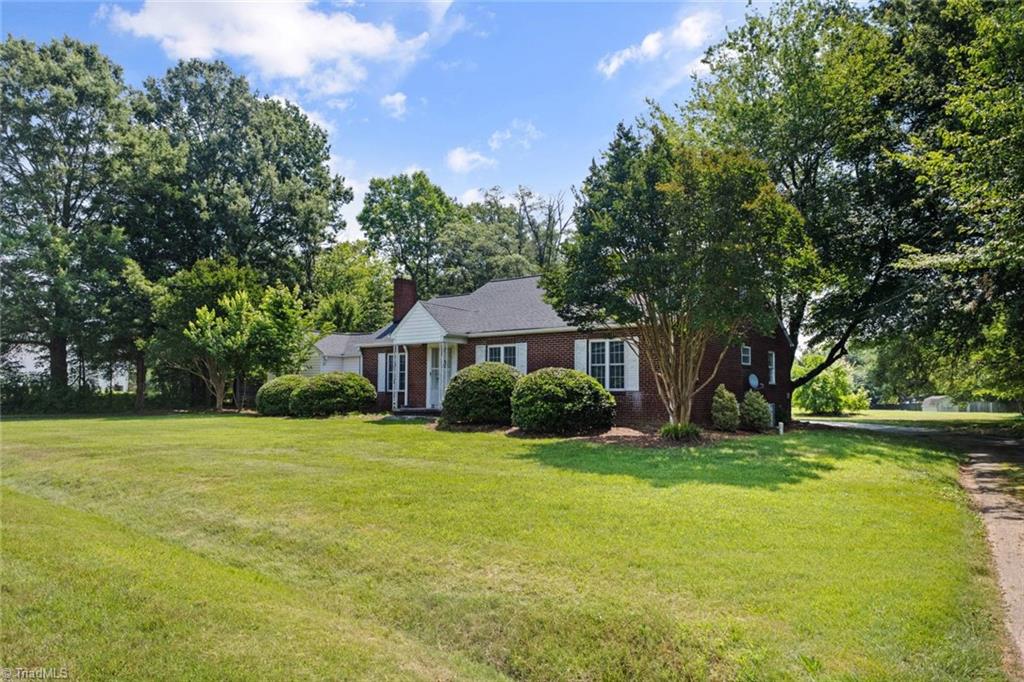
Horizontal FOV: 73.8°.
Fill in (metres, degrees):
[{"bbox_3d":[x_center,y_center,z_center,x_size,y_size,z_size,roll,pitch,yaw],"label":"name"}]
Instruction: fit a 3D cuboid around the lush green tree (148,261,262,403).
[{"bbox_3d":[-15.739,-0.472,35.159,5.310,7.660,5.310,0,-5,0],"label":"lush green tree"}]

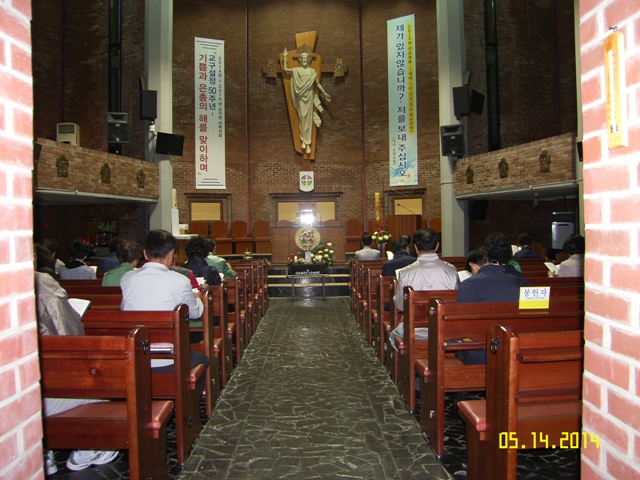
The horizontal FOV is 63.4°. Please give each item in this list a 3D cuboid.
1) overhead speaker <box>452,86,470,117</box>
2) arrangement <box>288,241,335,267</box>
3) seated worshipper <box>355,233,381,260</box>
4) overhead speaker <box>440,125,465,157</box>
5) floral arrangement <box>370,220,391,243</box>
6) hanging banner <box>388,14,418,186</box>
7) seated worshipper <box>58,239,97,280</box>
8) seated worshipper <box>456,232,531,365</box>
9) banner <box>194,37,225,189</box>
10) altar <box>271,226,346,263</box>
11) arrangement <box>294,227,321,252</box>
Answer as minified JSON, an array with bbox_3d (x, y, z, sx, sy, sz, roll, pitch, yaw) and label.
[{"bbox_3d":[3.300,-3.220,12.050,0.380,0.640,0.360,-1,8,15],"label":"overhead speaker"},{"bbox_3d":[-0.180,0.280,10.950,0.960,0.560,0.380,-1,0,-2],"label":"arrangement"},{"bbox_3d":[0.840,0.586,9.400,0.500,1.370,0.750,-1,0,-1],"label":"seated worshipper"},{"bbox_3d":[3.060,-2.290,11.950,0.470,0.680,0.420,-1,8,24],"label":"overhead speaker"},{"bbox_3d":[1.531,-0.190,13.100,0.500,0.610,0.450,-1,0,-1],"label":"floral arrangement"},{"bbox_3d":[2.430,-4.031,15.100,0.870,4.900,0.040,-1,0,28],"label":"hanging banner"},{"bbox_3d":[-2.610,0.640,5.730,0.450,1.290,0.680,-1,0,-2],"label":"seated worshipper"},{"bbox_3d":[1.130,0.627,3.640,0.520,1.360,0.750,-1,0,-1],"label":"seated worshipper"},{"bbox_3d":[-3.270,-3.750,15.420,0.890,4.460,0.030,-1,0,-22],"label":"banner"},{"bbox_3d":[-0.305,0.160,14.200,1.970,0.980,0.850,-1,0,-2],"label":"altar"},{"bbox_3d":[-0.255,-0.025,10.850,0.520,0.500,0.200,-1,0,-2],"label":"arrangement"}]

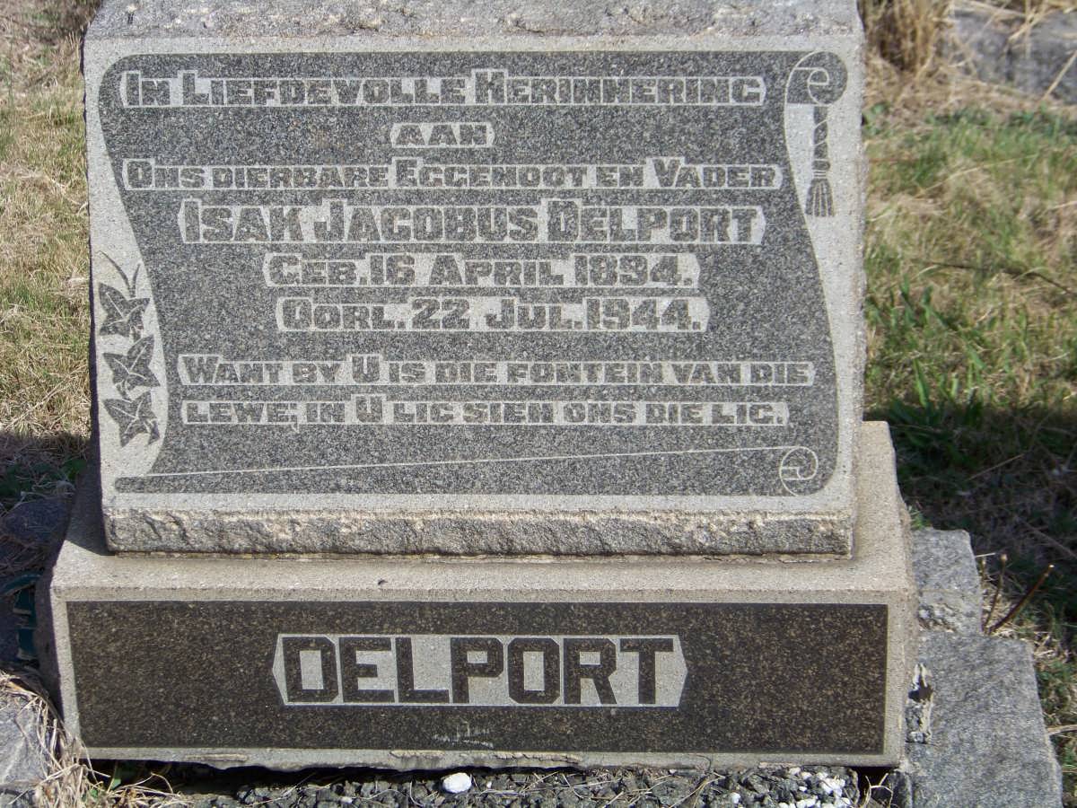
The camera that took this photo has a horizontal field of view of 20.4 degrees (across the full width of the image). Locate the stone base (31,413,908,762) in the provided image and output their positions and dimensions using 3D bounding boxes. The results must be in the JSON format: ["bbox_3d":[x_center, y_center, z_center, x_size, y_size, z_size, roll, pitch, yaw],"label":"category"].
[{"bbox_3d":[-0.051,0.188,3.058,0.841,0.199,0.352,0,27,3],"label":"stone base"}]

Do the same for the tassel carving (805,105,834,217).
[{"bbox_3d":[0.263,-0.227,2.794,0.027,0.107,0.012,0,16,3],"label":"tassel carving"}]

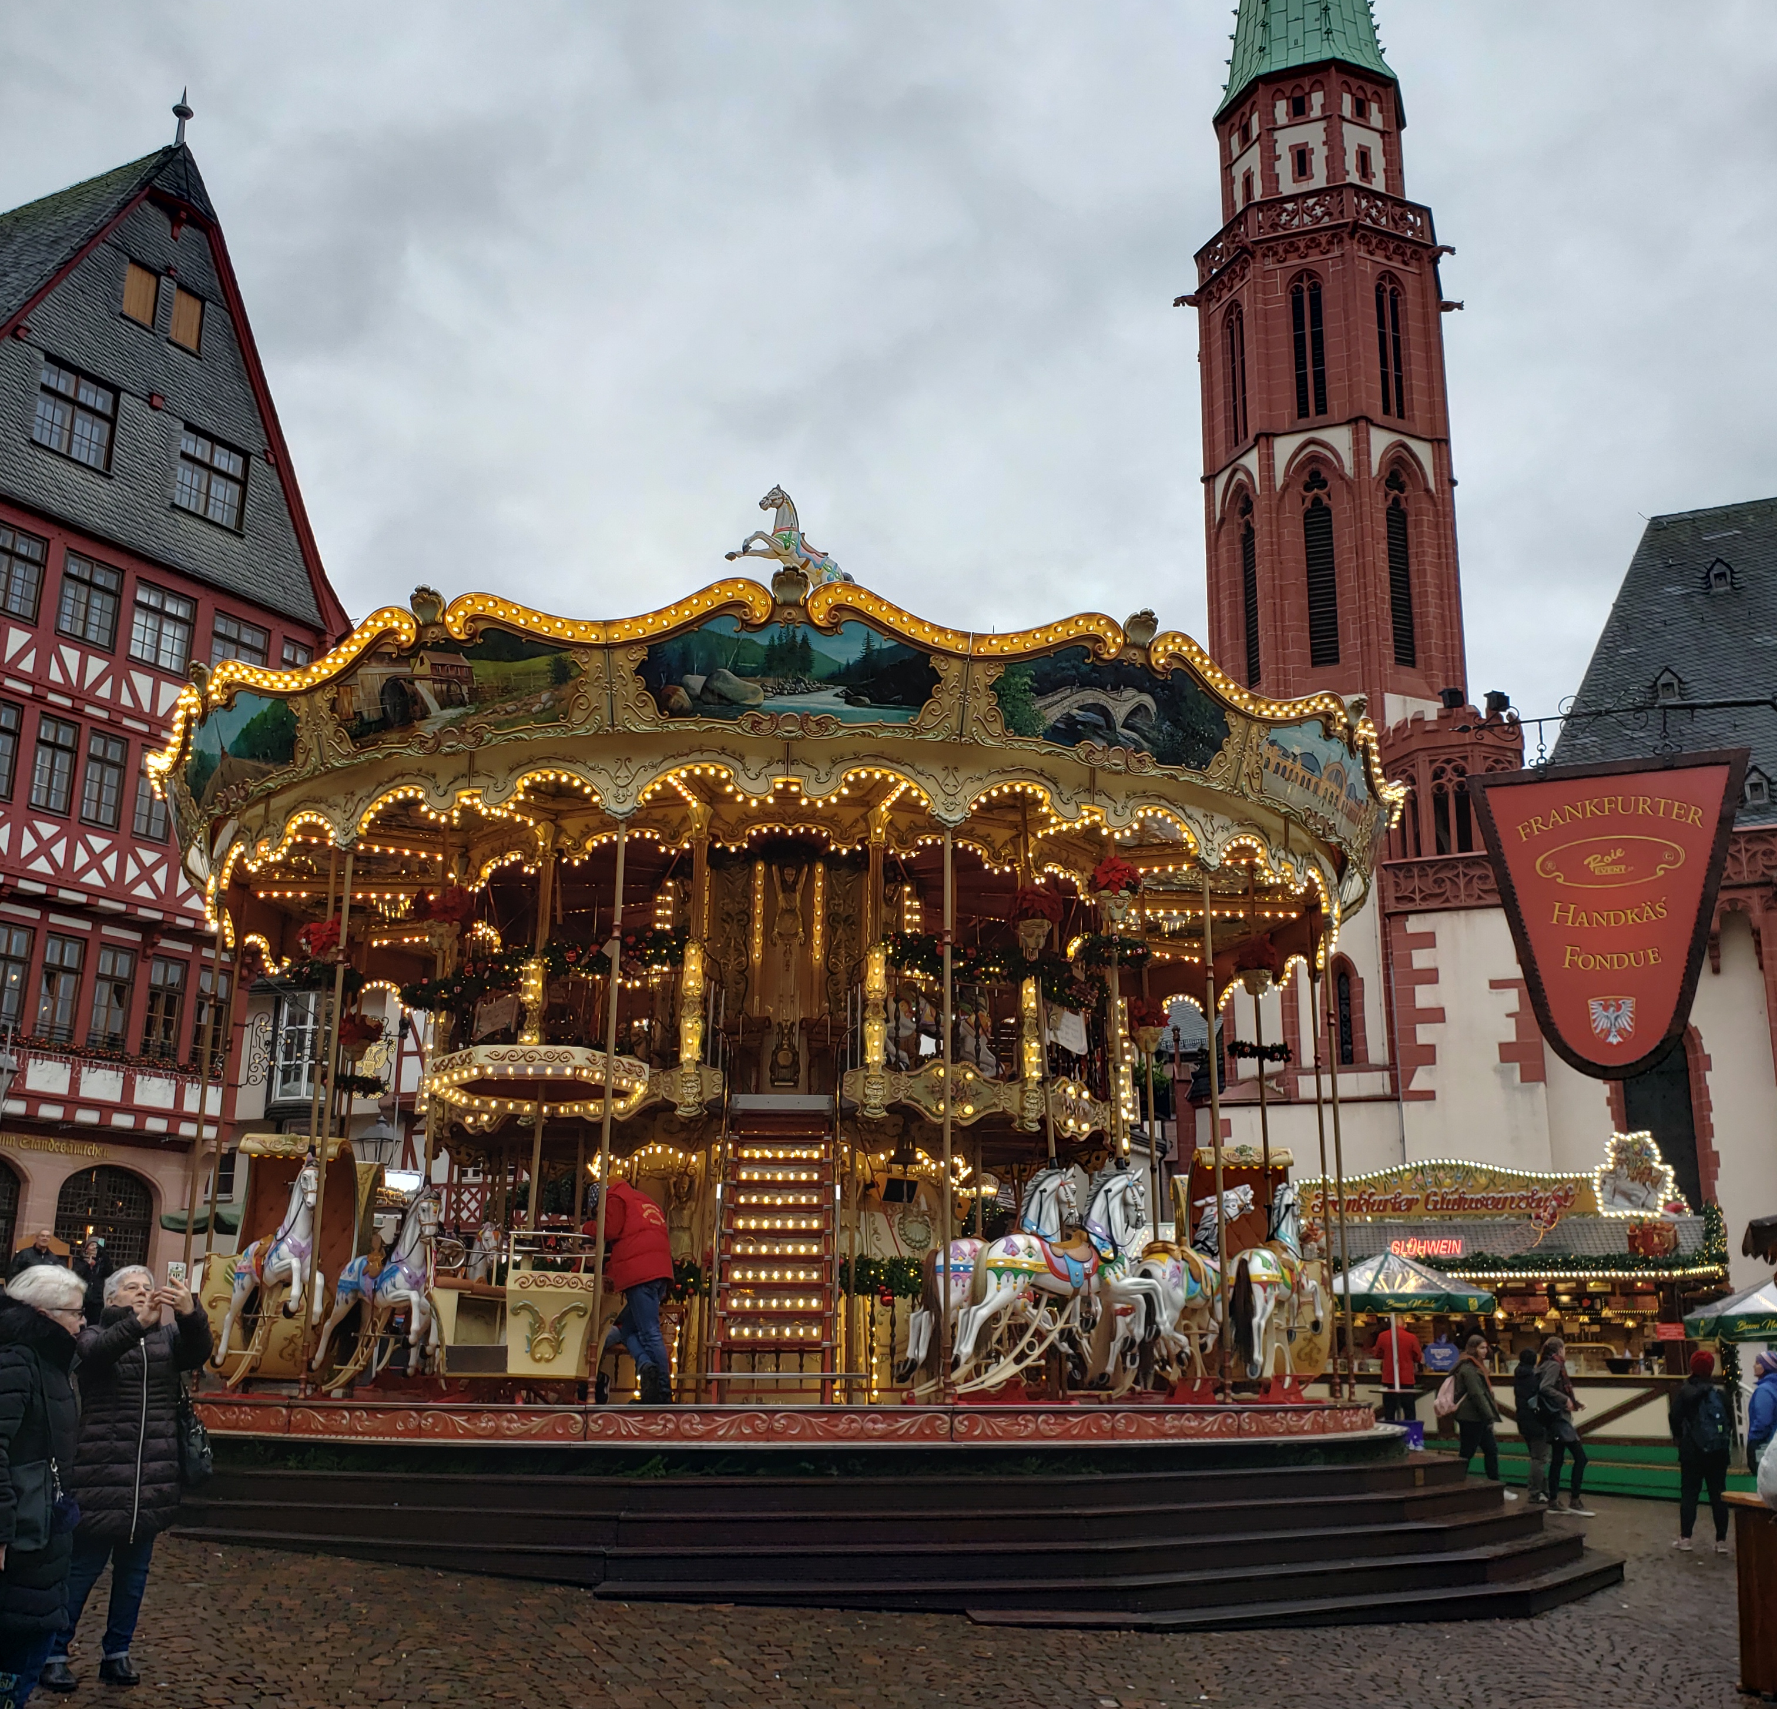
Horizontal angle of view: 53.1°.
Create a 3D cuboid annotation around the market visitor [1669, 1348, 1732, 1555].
[{"bbox_3d":[6.938,5.090,15.197,0.540,1.632,0.420,3,-15,-10],"label":"market visitor"}]

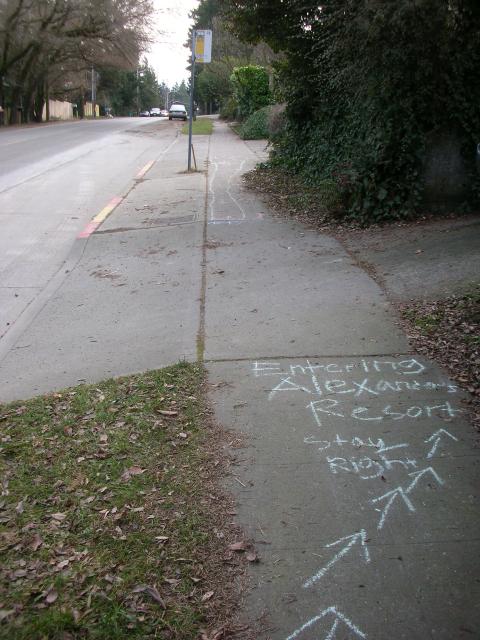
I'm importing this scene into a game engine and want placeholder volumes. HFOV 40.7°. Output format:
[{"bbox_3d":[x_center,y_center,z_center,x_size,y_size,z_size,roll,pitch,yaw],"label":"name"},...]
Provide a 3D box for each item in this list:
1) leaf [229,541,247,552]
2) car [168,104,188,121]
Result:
[{"bbox_3d":[-0.009,0.819,2.340,0.063,0.020,0.045,-1,18,-8],"label":"leaf"},{"bbox_3d":[-6.159,-20.769,64.800,1.710,1.450,4.500,1,18,-3],"label":"car"}]

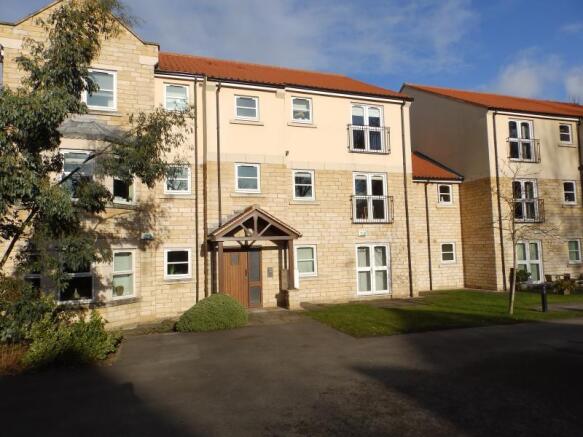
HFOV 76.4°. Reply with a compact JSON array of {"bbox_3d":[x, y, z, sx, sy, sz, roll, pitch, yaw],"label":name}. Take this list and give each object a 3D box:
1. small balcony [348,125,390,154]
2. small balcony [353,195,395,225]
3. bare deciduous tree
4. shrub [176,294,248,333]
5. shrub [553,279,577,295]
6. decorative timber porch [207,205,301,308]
[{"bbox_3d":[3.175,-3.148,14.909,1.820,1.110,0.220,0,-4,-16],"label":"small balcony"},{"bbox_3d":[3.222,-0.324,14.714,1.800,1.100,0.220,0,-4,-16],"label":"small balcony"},{"bbox_3d":[6.998,0.565,11.057,1.720,4.630,1.650,-4,-5,32],"label":"bare deciduous tree"},{"bbox_3d":[-2.277,2.653,10.734,2.000,0.860,1.600,0,-4,-16],"label":"shrub"},{"bbox_3d":[11.019,2.745,14.954,0.780,0.620,0.700,-4,-5,36],"label":"shrub"},{"bbox_3d":[-1.272,1.388,12.669,3.030,3.600,1.350,0,-4,-16],"label":"decorative timber porch"}]

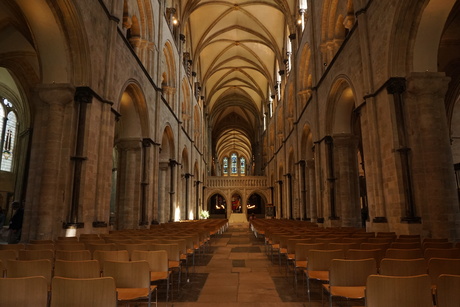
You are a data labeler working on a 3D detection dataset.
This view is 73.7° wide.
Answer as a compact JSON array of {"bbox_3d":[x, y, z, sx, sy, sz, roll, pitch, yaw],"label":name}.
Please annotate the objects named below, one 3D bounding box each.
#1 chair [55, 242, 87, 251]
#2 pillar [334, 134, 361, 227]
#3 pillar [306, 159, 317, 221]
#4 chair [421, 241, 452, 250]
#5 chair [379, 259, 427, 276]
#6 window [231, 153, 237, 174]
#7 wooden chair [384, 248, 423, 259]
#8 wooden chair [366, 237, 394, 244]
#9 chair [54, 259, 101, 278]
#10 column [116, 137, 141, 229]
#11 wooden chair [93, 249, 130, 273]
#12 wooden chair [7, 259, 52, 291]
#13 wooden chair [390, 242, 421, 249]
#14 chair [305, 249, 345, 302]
[{"bbox_3d":[-2.800,2.054,5.635,0.525,0.775,0.540,-1,-12,2],"label":"chair"},{"bbox_3d":[5.044,1.562,13.131,1.200,4.550,1.200,-1,-11,1],"label":"pillar"},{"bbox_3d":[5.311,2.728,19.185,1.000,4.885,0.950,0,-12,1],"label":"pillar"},{"bbox_3d":[3.639,1.987,5.498,0.525,0.775,0.540,0,-12,0],"label":"chair"},{"bbox_3d":[1.927,1.598,3.551,0.525,0.775,0.540,0,-12,0],"label":"chair"},{"bbox_3d":[0.982,2.989,86.085,1.700,6.200,0.250,-1,-11,1],"label":"window"},{"bbox_3d":[2.481,1.795,4.525,0.525,0.775,0.540,0,-12,0],"label":"wooden chair"},{"bbox_3d":[2.915,2.094,6.062,0.500,0.800,0.530,-1,-11,1],"label":"wooden chair"},{"bbox_3d":[-1.666,1.627,3.520,0.500,0.800,0.530,-1,-11,1],"label":"chair"},{"bbox_3d":[-4.388,1.688,13.337,1.200,4.550,1.200,-1,-11,1],"label":"column"},{"bbox_3d":[-1.599,1.778,4.355,0.500,0.810,0.530,-1,-12,2],"label":"wooden chair"},{"bbox_3d":[-2.147,1.595,3.458,0.500,0.810,0.530,-1,-12,2],"label":"wooden chair"},{"bbox_3d":[2.930,1.942,5.271,0.500,0.810,0.530,0,-12,-1],"label":"wooden chair"},{"bbox_3d":[1.315,1.754,4.319,0.500,0.810,0.530,0,-12,-1],"label":"chair"}]

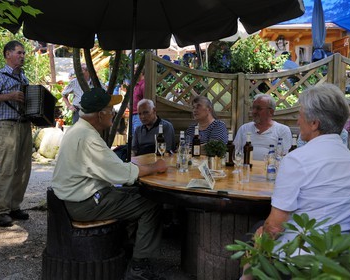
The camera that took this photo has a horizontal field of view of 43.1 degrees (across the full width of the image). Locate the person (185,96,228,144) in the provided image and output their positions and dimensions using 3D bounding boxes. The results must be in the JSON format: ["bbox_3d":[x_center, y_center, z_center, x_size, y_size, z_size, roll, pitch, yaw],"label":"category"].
[{"bbox_3d":[0.246,0.252,3.908,0.500,1.271,0.780,3,5,9],"label":"person"}]

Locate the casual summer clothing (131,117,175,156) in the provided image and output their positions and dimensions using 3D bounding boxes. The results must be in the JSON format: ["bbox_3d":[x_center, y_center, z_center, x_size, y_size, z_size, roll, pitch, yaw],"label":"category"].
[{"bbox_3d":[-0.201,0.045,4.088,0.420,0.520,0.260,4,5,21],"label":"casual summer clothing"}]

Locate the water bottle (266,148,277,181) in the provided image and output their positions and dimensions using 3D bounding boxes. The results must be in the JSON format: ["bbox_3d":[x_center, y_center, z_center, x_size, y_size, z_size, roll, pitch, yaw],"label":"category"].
[{"bbox_3d":[0.615,0.141,2.804,0.063,0.220,0.063,3,6,12],"label":"water bottle"}]

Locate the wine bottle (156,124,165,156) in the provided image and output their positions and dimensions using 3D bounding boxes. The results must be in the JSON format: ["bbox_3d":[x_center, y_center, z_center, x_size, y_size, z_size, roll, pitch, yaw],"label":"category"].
[{"bbox_3d":[-0.116,0.008,3.742,0.067,0.265,0.067,2,5,0],"label":"wine bottle"}]

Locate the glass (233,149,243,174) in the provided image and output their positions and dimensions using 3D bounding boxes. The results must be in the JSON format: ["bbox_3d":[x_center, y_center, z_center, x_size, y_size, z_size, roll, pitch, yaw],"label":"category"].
[{"bbox_3d":[0.429,0.143,2.980,0.067,0.166,0.067,2,5,0],"label":"glass"}]

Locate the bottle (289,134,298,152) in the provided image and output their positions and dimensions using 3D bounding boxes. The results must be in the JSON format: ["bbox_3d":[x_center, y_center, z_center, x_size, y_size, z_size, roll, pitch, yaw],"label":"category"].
[{"bbox_3d":[0.838,0.095,3.142,0.067,0.265,0.067,2,5,0],"label":"bottle"}]

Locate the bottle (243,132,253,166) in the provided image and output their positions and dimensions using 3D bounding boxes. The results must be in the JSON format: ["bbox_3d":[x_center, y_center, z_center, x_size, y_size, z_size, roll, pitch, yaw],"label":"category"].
[{"bbox_3d":[0.555,0.070,3.320,0.068,0.260,0.068,2,6,10],"label":"bottle"}]

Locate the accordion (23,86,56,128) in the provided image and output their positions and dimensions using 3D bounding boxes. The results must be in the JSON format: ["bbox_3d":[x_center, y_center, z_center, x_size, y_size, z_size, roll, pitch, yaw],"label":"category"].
[{"bbox_3d":[-1.302,-0.332,4.270,0.200,0.320,0.400,3,-6,10],"label":"accordion"}]

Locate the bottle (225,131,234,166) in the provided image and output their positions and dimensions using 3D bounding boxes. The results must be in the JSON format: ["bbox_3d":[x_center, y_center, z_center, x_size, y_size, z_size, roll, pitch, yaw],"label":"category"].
[{"bbox_3d":[0.425,0.064,3.339,0.068,0.262,0.068,2,6,7],"label":"bottle"}]

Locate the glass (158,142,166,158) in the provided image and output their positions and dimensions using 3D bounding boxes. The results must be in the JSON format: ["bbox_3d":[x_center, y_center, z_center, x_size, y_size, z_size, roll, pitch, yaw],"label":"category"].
[{"bbox_3d":[-0.102,0.092,3.480,0.066,0.155,0.066,1,6,-2],"label":"glass"}]

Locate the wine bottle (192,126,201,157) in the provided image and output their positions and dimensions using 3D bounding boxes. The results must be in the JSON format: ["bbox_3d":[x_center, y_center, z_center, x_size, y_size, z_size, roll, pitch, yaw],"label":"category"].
[{"bbox_3d":[0.192,0.011,3.830,0.068,0.262,0.068,2,6,3],"label":"wine bottle"}]

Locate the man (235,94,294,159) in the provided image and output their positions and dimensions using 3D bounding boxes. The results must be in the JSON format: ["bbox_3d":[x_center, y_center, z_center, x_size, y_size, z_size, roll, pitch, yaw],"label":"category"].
[{"bbox_3d":[0.666,0.264,3.643,0.560,1.280,0.800,3,6,19],"label":"man"}]

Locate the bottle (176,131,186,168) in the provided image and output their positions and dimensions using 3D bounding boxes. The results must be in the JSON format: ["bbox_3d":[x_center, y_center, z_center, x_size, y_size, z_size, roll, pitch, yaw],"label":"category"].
[{"bbox_3d":[0.040,0.080,3.034,0.067,0.272,0.067,1,6,1],"label":"bottle"}]

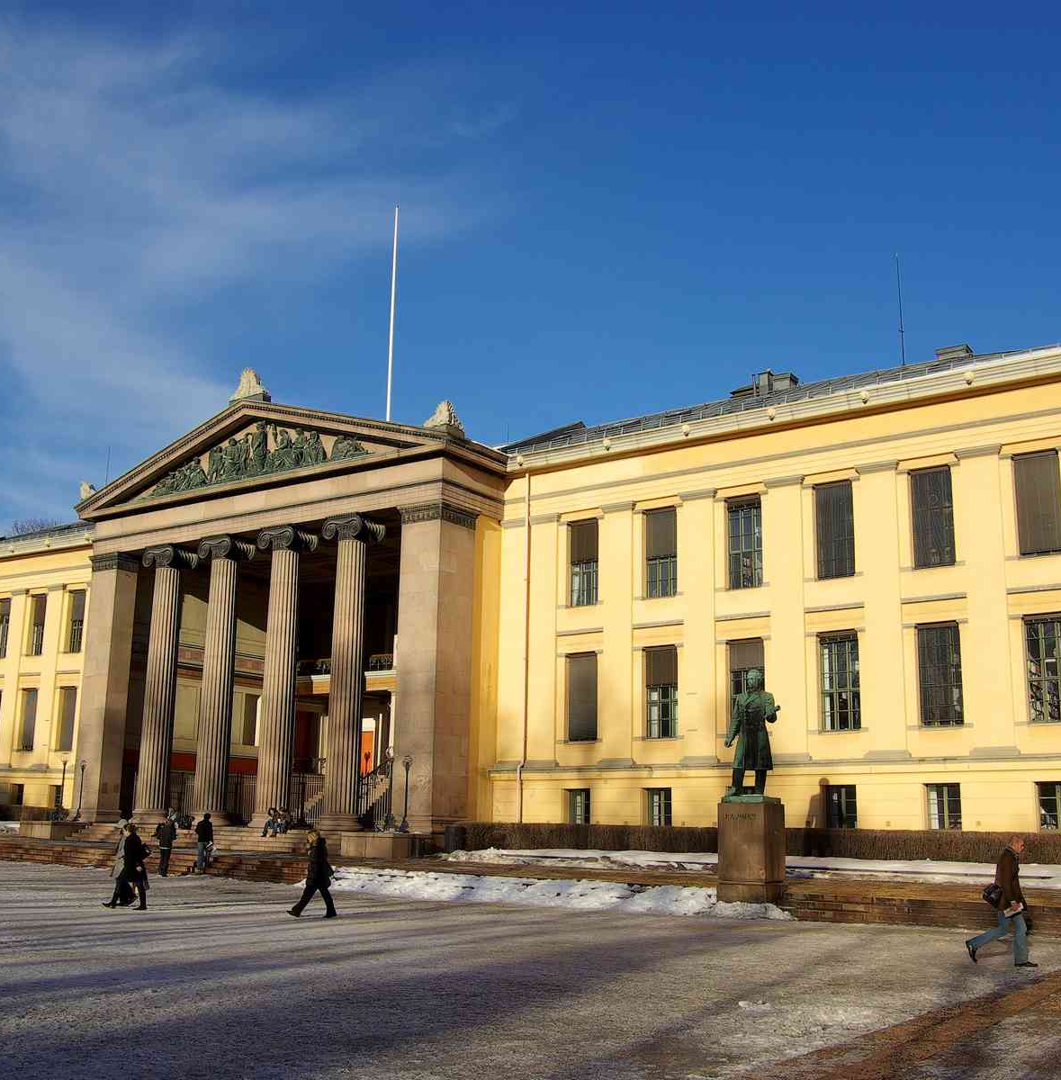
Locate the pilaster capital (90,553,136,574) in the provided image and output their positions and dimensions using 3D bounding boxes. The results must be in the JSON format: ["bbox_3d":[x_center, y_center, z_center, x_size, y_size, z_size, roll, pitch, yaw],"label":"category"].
[{"bbox_3d":[-17.874,1.065,53.883,2.100,0.800,1.250,-8,-15,34],"label":"pilaster capital"}]

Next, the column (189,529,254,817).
[{"bbox_3d":[-12.136,5.438,48.862,1.950,11.200,1.650,-8,-15,34],"label":"column"}]

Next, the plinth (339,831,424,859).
[{"bbox_3d":[-4.505,9.278,38.186,2.100,0.710,1.450,-8,-16,33],"label":"plinth"}]

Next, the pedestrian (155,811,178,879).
[{"bbox_3d":[-9.635,8.071,33.383,0.550,1.770,0.500,-8,-16,33],"label":"pedestrian"}]

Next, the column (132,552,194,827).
[{"bbox_3d":[-14.998,5.813,50.855,1.950,11.200,1.650,-8,-15,34],"label":"column"}]

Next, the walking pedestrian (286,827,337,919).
[{"bbox_3d":[-4.154,6.391,24.104,0.950,1.720,0.550,3,-13,-9],"label":"walking pedestrian"}]

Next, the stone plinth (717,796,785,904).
[{"bbox_3d":[4.641,6.520,26.351,1.100,2.280,1.070,-8,-16,33],"label":"stone plinth"}]

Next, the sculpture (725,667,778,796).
[{"bbox_3d":[4.898,4.294,27.893,1.080,2.820,0.920,-8,-15,34],"label":"sculpture"}]

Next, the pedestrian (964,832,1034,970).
[{"bbox_3d":[6.355,4.880,16.995,0.950,1.750,0.550,-6,-15,29],"label":"pedestrian"}]

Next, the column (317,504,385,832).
[{"bbox_3d":[-6.266,4.496,42.971,1.760,10.650,1.600,-8,-16,33],"label":"column"}]

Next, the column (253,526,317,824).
[{"bbox_3d":[-9.419,5.081,46.990,1.950,11.200,1.650,-8,-15,34],"label":"column"}]

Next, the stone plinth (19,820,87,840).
[{"bbox_3d":[-18.081,11.009,47.554,2.088,0.680,1.500,-8,-16,33],"label":"stone plinth"}]

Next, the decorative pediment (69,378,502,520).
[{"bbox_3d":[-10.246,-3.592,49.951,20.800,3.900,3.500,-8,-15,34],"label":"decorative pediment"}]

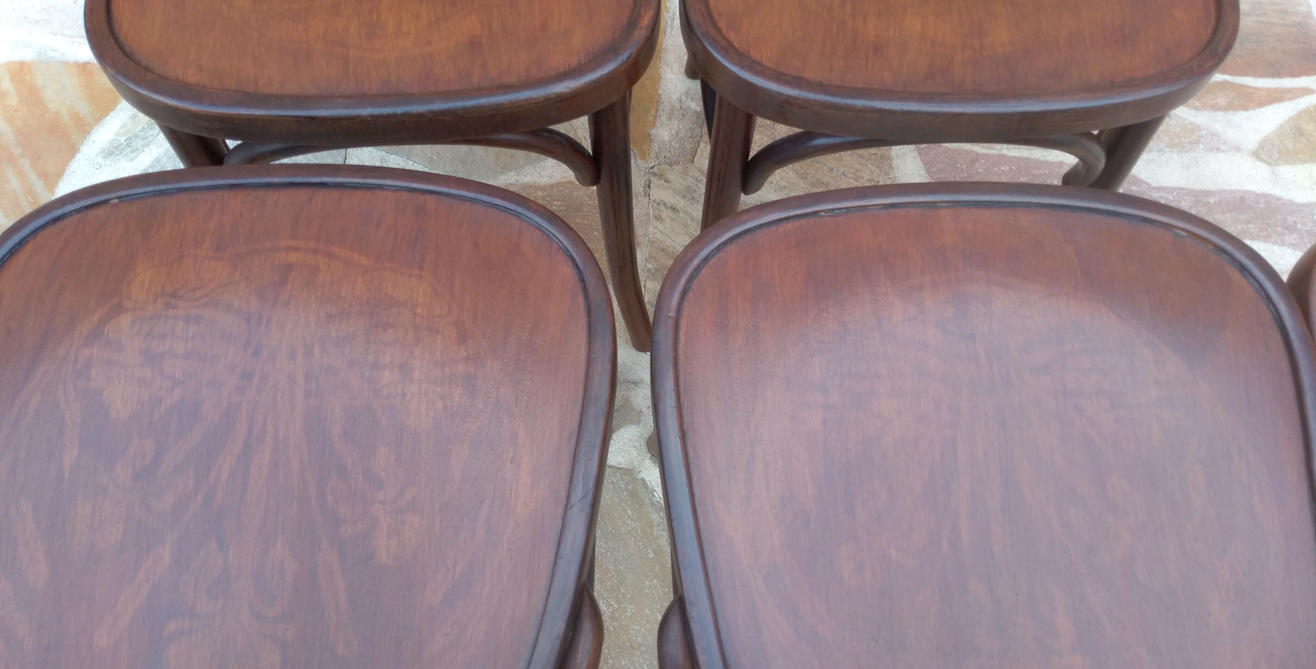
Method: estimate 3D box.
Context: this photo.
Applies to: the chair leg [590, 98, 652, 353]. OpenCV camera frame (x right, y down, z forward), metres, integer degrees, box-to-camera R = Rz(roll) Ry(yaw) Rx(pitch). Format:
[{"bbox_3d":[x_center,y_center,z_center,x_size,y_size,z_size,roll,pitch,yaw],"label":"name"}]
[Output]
[{"bbox_3d":[-0.027,-0.081,0.906,0.056,0.418,0.047,-1,67,-2],"label":"chair leg"}]

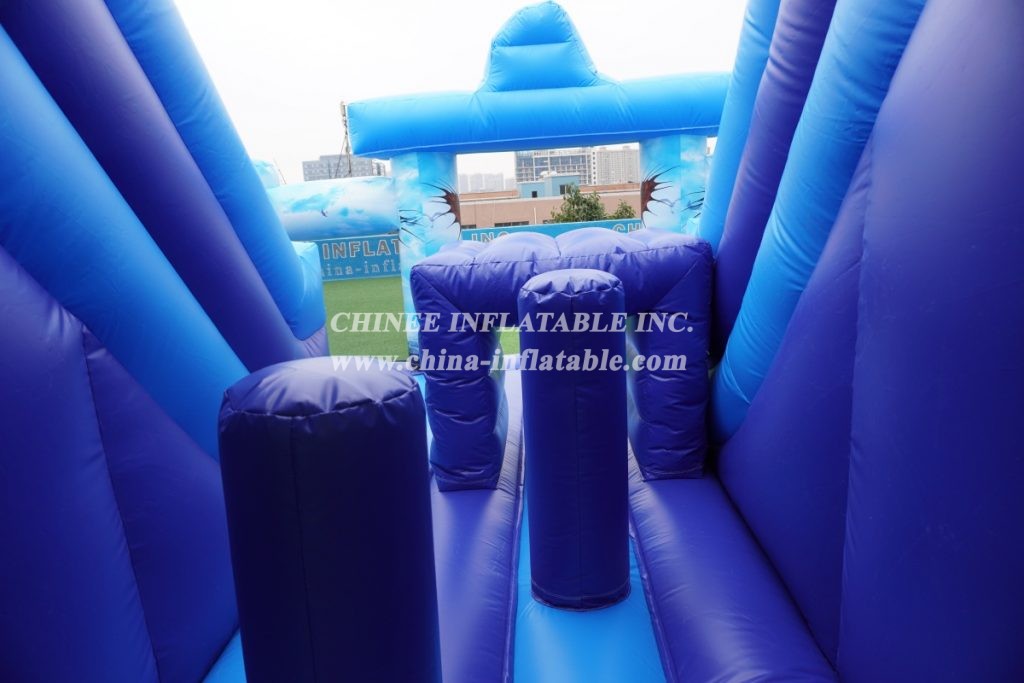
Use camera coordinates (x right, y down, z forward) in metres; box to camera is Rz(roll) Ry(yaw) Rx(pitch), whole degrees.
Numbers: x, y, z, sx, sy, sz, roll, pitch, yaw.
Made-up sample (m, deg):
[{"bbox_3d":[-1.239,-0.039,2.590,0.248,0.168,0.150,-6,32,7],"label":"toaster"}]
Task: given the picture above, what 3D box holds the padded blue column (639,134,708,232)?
[{"bbox_3d":[1.680,-0.935,7.130,0.610,2.283,0.610,-3,12,2],"label":"padded blue column"}]

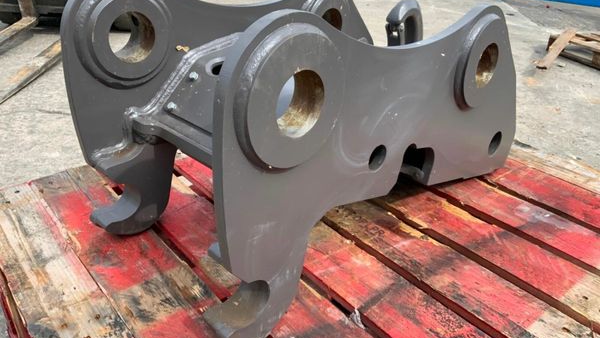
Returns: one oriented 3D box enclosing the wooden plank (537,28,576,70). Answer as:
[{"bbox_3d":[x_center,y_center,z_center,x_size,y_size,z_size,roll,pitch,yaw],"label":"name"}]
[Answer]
[{"bbox_3d":[2.146,-0.998,4.189,0.095,0.024,0.718,22,48,33],"label":"wooden plank"}]

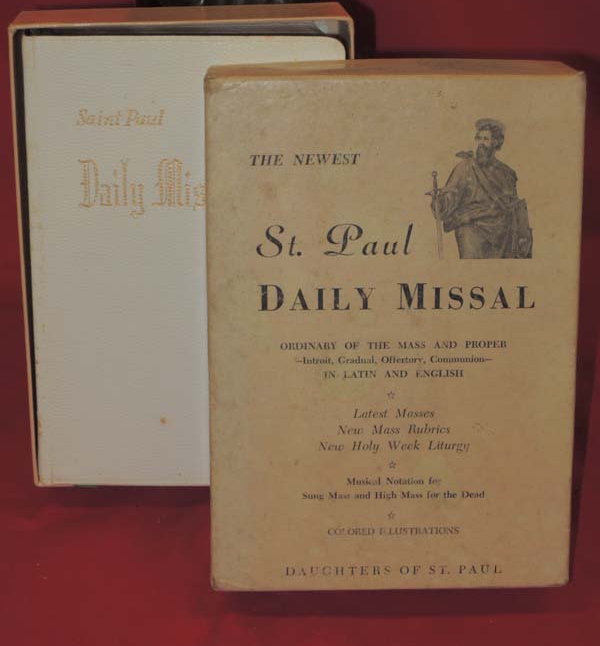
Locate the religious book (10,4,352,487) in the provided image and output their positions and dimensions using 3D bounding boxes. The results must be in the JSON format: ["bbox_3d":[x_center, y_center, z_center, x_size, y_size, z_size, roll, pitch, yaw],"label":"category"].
[{"bbox_3d":[-0.041,-0.028,0.656,0.118,0.169,0.050,-2,15,-3],"label":"religious book"}]

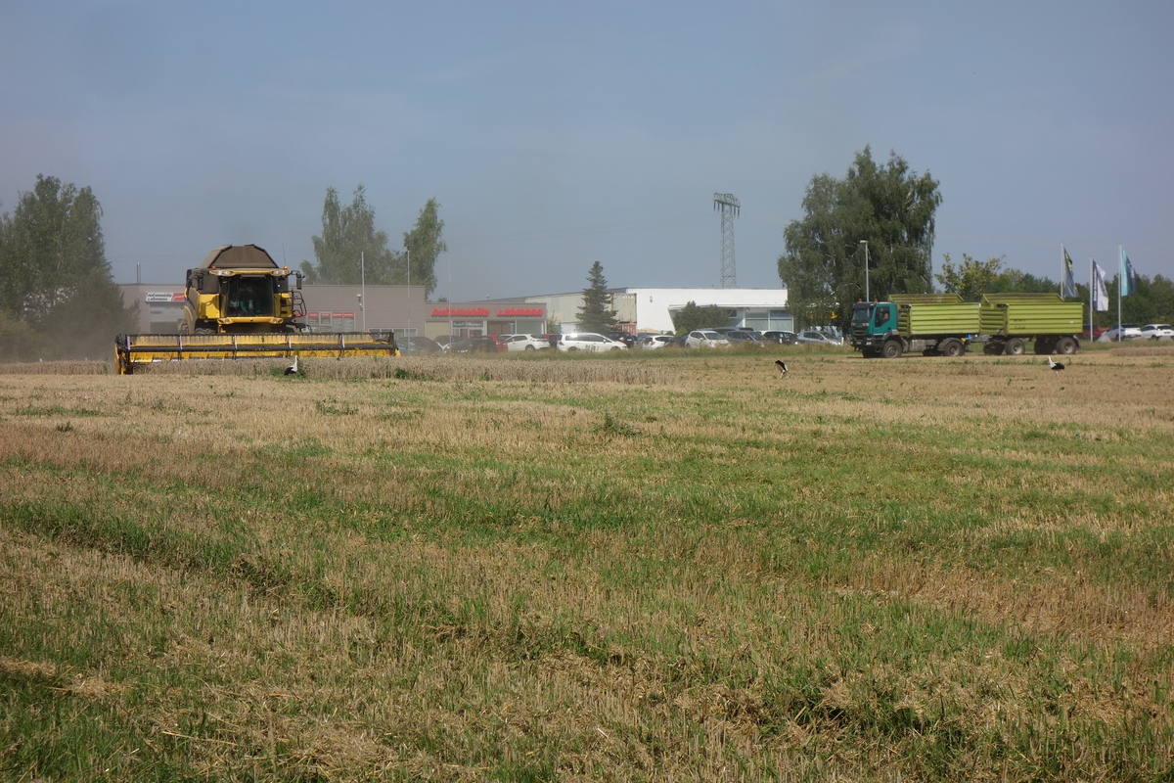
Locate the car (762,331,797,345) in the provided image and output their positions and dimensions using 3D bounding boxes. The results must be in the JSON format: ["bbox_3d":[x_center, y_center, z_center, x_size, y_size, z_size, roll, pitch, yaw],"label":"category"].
[{"bbox_3d":[13.204,-3.376,187.000,1.780,1.520,4.100,-2,2,-40],"label":"car"}]

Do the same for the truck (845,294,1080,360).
[{"bbox_3d":[22.529,-3.925,160.000,14.600,3.700,2.550,-1,1,-26],"label":"truck"}]

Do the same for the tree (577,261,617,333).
[{"bbox_3d":[0.859,-6.823,216.000,3.150,7.200,3.150,0,1,0],"label":"tree"}]

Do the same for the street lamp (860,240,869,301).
[{"bbox_3d":[21.030,-7.357,204.000,0.700,8.100,0.280,-1,1,-16],"label":"street lamp"}]

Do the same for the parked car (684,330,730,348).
[{"bbox_3d":[9.024,-3.708,201.000,1.700,1.520,4.000,-1,1,-32],"label":"parked car"}]

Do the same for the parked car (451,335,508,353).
[{"bbox_3d":[-7.062,-2.901,177.000,4.200,1.470,1.760,-2,2,-38],"label":"parked car"}]

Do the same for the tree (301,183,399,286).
[{"bbox_3d":[-24.982,-13.188,285.000,10.500,17.200,9.800,0,1,0],"label":"tree"}]

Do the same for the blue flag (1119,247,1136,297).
[{"bbox_3d":[42.938,-9.470,215.000,1.250,3.950,0.400,0,1,11],"label":"blue flag"}]

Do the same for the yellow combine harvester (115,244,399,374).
[{"bbox_3d":[-12.200,-2.950,95.400,9.600,4.700,10.300,-1,1,-13],"label":"yellow combine harvester"}]

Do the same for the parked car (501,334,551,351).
[{"bbox_3d":[-4.770,-3.548,203.000,4.250,1.460,1.770,1,2,39],"label":"parked car"}]

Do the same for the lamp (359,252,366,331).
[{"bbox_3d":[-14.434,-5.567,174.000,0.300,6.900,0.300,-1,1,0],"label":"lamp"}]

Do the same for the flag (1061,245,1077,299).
[{"bbox_3d":[38.275,-9.575,215.000,1.250,4.050,0.400,0,1,11],"label":"flag"}]

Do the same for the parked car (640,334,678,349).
[{"bbox_3d":[6.164,-3.421,203.000,4.150,1.480,1.750,-1,2,-37],"label":"parked car"}]

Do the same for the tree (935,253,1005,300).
[{"bbox_3d":[31.802,-7.546,225.000,5.700,7.700,5.500,-1,1,0],"label":"tree"}]

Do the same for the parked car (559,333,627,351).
[{"bbox_3d":[0.367,-3.061,179.000,4.760,1.550,1.800,-1,1,-13],"label":"parked car"}]

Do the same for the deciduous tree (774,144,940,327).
[{"bbox_3d":[23.146,-11.894,232.000,13.900,17.000,13.000,-1,1,0],"label":"deciduous tree"}]

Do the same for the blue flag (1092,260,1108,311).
[{"bbox_3d":[40.572,-8.316,214.000,1.280,4.000,0.300,0,1,6],"label":"blue flag"}]

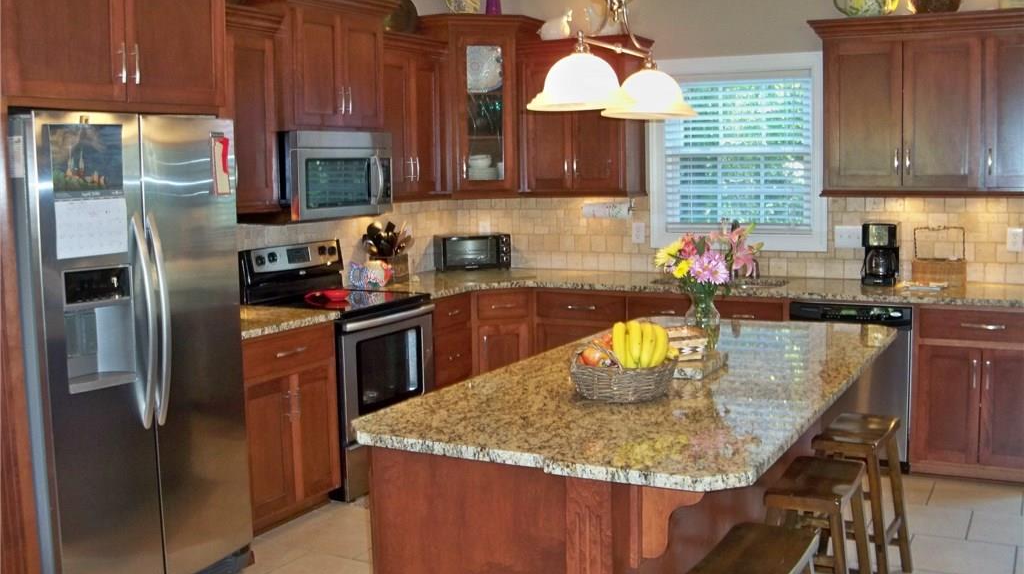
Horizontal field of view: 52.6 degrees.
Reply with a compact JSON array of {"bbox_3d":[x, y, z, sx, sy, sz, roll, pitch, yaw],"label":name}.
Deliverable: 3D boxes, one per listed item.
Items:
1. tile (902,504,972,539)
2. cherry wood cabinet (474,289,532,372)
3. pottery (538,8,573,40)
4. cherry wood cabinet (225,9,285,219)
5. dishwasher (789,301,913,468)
[{"bbox_3d":[1.794,1.022,4.541,0.395,0.010,0.395,3,7,28],"label":"tile"},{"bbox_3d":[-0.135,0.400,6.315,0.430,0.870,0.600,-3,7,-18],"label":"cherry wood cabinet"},{"bbox_3d":[0.262,-1.589,6.242,0.180,0.190,0.130,3,7,28],"label":"pottery"},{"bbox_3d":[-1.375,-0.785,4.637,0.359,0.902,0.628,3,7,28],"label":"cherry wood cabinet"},{"bbox_3d":[1.838,0.474,5.504,0.600,0.860,0.600,3,7,28],"label":"dishwasher"}]

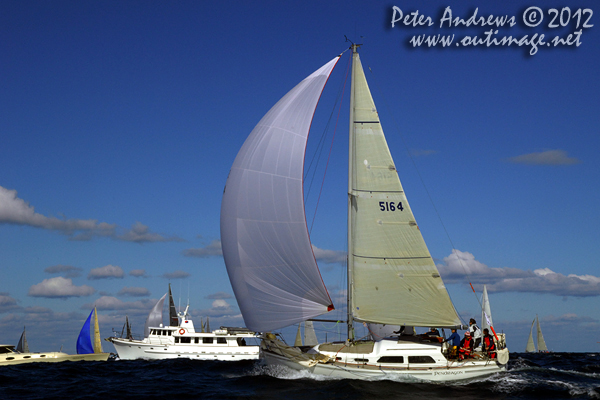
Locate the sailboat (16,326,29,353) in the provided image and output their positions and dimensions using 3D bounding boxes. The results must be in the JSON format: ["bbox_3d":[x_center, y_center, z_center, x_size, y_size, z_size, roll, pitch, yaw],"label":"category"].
[{"bbox_3d":[-146.452,74.270,555.092,9.500,14.670,3.600,-2,-8,12],"label":"sailboat"}]

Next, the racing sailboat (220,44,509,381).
[{"bbox_3d":[2.549,0.357,41.179,10.900,13.250,3.700,2,-8,-11],"label":"racing sailboat"}]

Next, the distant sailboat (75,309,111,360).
[{"bbox_3d":[-61.485,39.276,312.604,10.800,15.070,3.800,-3,-9,22],"label":"distant sailboat"}]

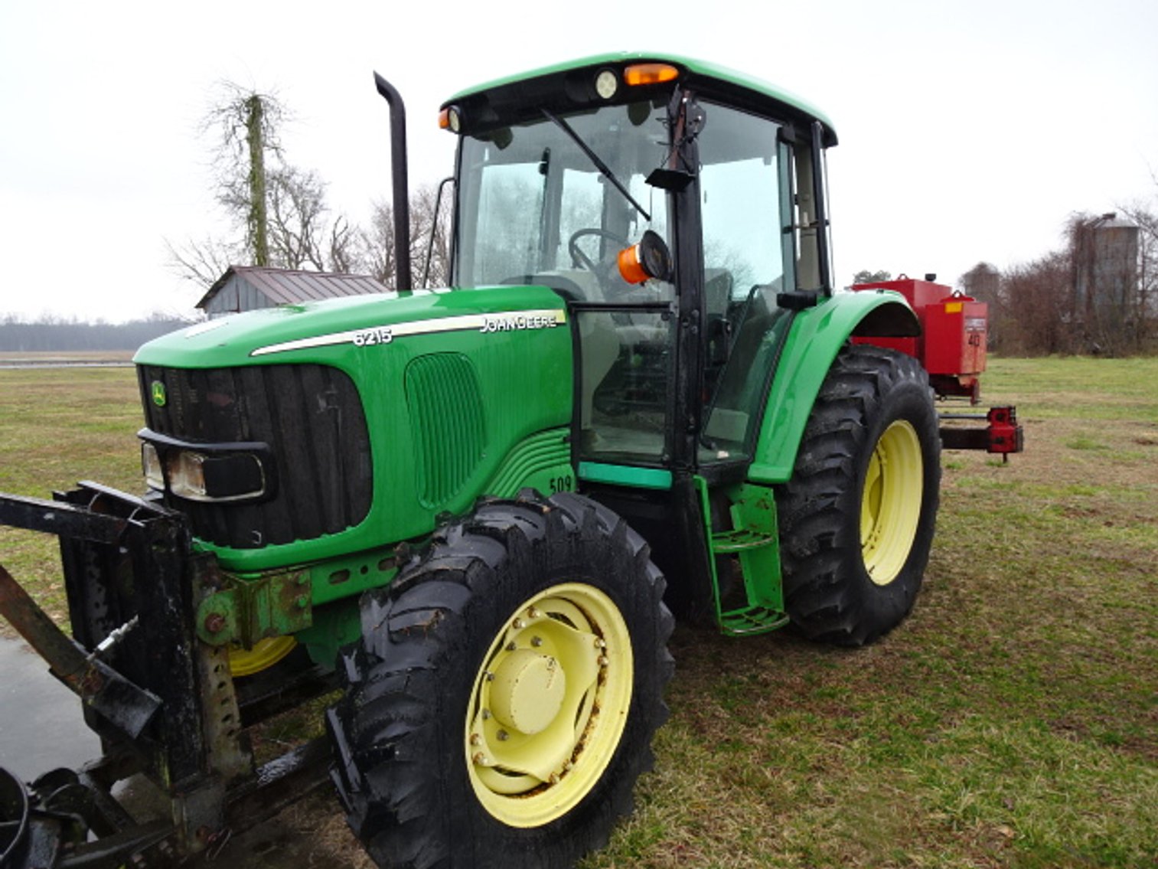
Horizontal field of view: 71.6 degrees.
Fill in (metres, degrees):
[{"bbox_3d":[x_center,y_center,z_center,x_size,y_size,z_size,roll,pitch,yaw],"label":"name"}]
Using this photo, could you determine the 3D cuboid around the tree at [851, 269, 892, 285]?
[{"bbox_3d":[33.851,-13.825,93.156,5.300,10.800,5.300,2,6,20],"label":"tree"}]

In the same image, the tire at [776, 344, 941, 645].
[{"bbox_3d":[1.430,0.328,4.172,0.470,1.540,1.550,5,8,41],"label":"tire"}]

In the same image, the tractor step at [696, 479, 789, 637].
[{"bbox_3d":[0.684,0.489,3.416,0.280,0.650,0.360,5,8,41],"label":"tractor step"}]

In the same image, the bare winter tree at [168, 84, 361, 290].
[{"bbox_3d":[-13.953,-8.809,35.686,8.600,13.000,7.500,-2,7,-21],"label":"bare winter tree"}]

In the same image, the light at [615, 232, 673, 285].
[{"bbox_3d":[0.242,-0.664,3.000,0.165,0.175,0.175,-14,-2,31],"label":"light"}]

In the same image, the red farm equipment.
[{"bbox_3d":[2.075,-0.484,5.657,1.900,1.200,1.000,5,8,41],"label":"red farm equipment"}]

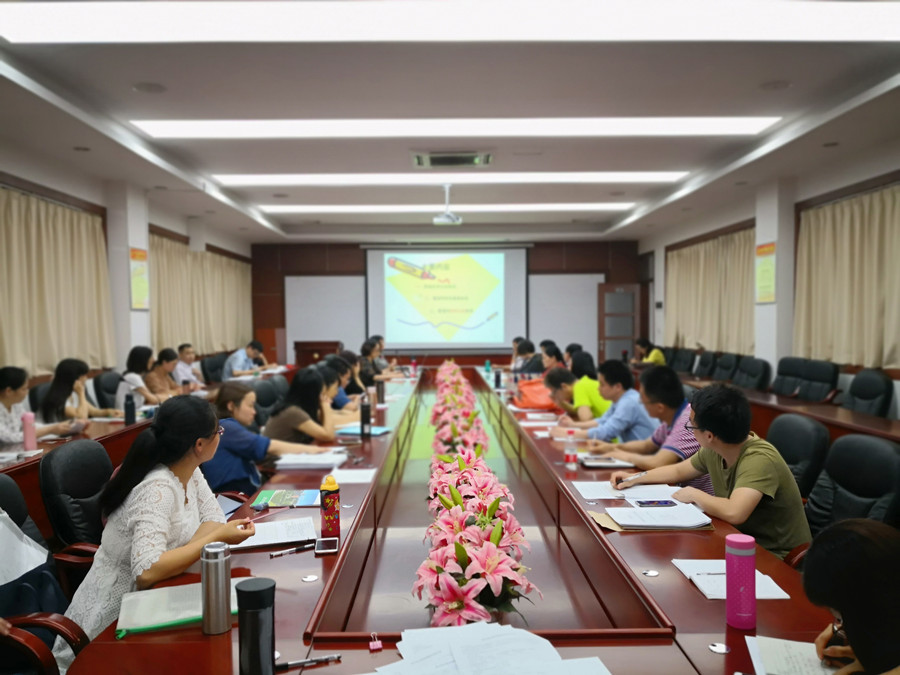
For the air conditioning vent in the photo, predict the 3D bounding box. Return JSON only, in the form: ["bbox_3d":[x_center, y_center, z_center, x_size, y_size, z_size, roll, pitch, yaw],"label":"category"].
[{"bbox_3d":[0.033,-1.930,7.644,0.880,0.070,0.850,0,1,-1],"label":"air conditioning vent"}]

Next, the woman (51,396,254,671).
[{"bbox_3d":[-0.866,0.804,2.071,0.700,1.230,0.540,0,1,12],"label":"woman"}]

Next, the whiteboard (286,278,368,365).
[{"bbox_3d":[-2.423,-0.290,13.715,1.680,1.800,0.050,0,1,-1],"label":"whiteboard"}]

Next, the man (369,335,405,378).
[{"bbox_3d":[-1.058,0.631,9.902,0.780,1.280,0.500,0,1,-1],"label":"man"}]

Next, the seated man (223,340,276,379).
[{"bbox_3d":[-2.817,0.639,9.589,0.750,1.200,0.620,0,1,8],"label":"seated man"}]

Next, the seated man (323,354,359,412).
[{"bbox_3d":[-1.073,0.764,5.903,0.800,1.200,0.500,0,1,-1],"label":"seated man"}]

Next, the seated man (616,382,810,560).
[{"bbox_3d":[0.968,0.779,2.591,0.740,1.230,0.580,-1,2,-20],"label":"seated man"}]

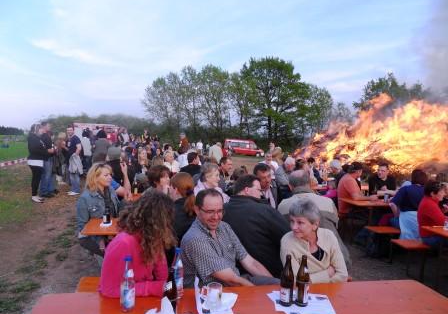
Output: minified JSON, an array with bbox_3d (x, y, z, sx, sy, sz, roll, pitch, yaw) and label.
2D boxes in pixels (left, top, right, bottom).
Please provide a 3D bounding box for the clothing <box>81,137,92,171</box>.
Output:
[{"bbox_3d":[-5.401,-0.157,12.200,0.460,1.380,0.320,2,4,12],"label":"clothing"}]

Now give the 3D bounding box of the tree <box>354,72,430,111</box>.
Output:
[{"bbox_3d":[24.300,-6.706,44.641,11.000,10.700,10.000,0,4,0],"label":"tree"}]

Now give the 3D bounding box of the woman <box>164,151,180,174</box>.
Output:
[{"bbox_3d":[-1.152,0.538,6.950,0.500,1.280,0.750,1,4,-30],"label":"woman"}]

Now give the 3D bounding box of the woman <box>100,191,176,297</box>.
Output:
[{"bbox_3d":[-0.517,0.860,1.900,0.520,1.260,0.780,1,4,-27],"label":"woman"}]

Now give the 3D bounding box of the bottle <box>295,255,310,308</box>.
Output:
[{"bbox_3d":[0.412,0.639,1.613,0.068,0.260,0.068,3,3,0],"label":"bottle"}]

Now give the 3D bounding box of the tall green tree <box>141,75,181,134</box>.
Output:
[{"bbox_3d":[-10.262,-7.635,51.000,6.200,11.700,6.000,1,4,0],"label":"tall green tree"}]

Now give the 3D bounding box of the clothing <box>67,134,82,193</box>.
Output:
[{"bbox_3d":[-3.875,0.200,8.050,0.480,1.500,0.360,4,3,27],"label":"clothing"}]

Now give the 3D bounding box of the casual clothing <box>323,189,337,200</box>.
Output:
[{"bbox_3d":[1.936,0.720,5.700,0.340,0.260,0.320,2,3,-11],"label":"casual clothing"}]

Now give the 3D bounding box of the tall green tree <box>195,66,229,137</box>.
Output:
[{"bbox_3d":[-1.690,-8.129,50.000,5.600,13.000,5.600,1,4,0],"label":"tall green tree"}]

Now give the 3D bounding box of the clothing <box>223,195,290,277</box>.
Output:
[{"bbox_3d":[0.289,0.696,2.720,0.620,0.700,0.480,2,4,7],"label":"clothing"}]

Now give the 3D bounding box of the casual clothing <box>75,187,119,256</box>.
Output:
[{"bbox_3d":[-1.340,0.766,3.311,0.480,0.850,0.520,-3,5,-41],"label":"casual clothing"}]

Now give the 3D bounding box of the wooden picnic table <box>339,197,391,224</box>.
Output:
[{"bbox_3d":[2.984,1.089,4.910,2.200,0.770,0.500,2,3,-9],"label":"wooden picnic table"}]

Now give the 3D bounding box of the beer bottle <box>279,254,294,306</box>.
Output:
[{"bbox_3d":[0.327,0.647,1.639,0.070,0.265,0.070,0,4,0],"label":"beer bottle"}]

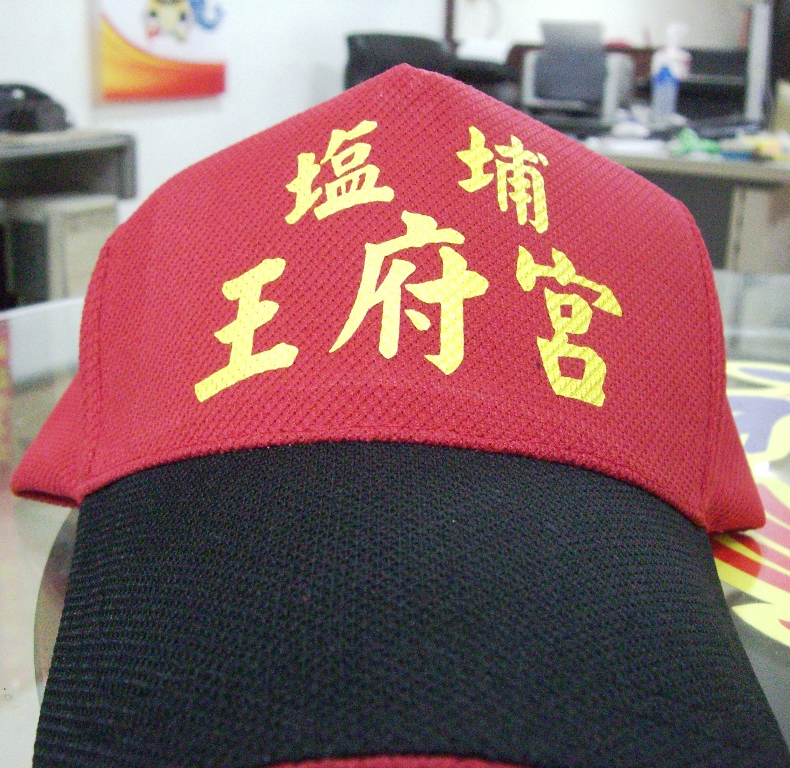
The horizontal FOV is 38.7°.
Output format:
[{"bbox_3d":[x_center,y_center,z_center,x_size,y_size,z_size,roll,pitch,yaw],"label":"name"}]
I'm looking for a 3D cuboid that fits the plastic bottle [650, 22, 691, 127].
[{"bbox_3d":[0.816,-0.915,3.327,0.098,0.290,0.082,12,20,30],"label":"plastic bottle"}]

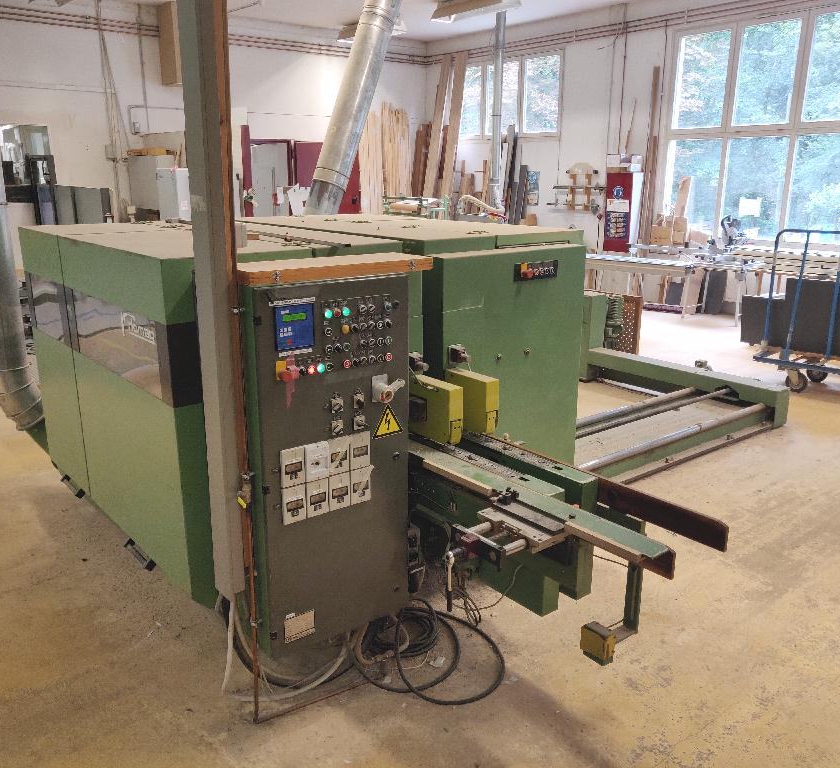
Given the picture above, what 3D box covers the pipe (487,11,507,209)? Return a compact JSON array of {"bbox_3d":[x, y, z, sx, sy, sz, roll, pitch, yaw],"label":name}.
[{"bbox_3d":[1.250,-4.374,11.787,0.140,3.080,0.140,-14,20,-43],"label":"pipe"}]

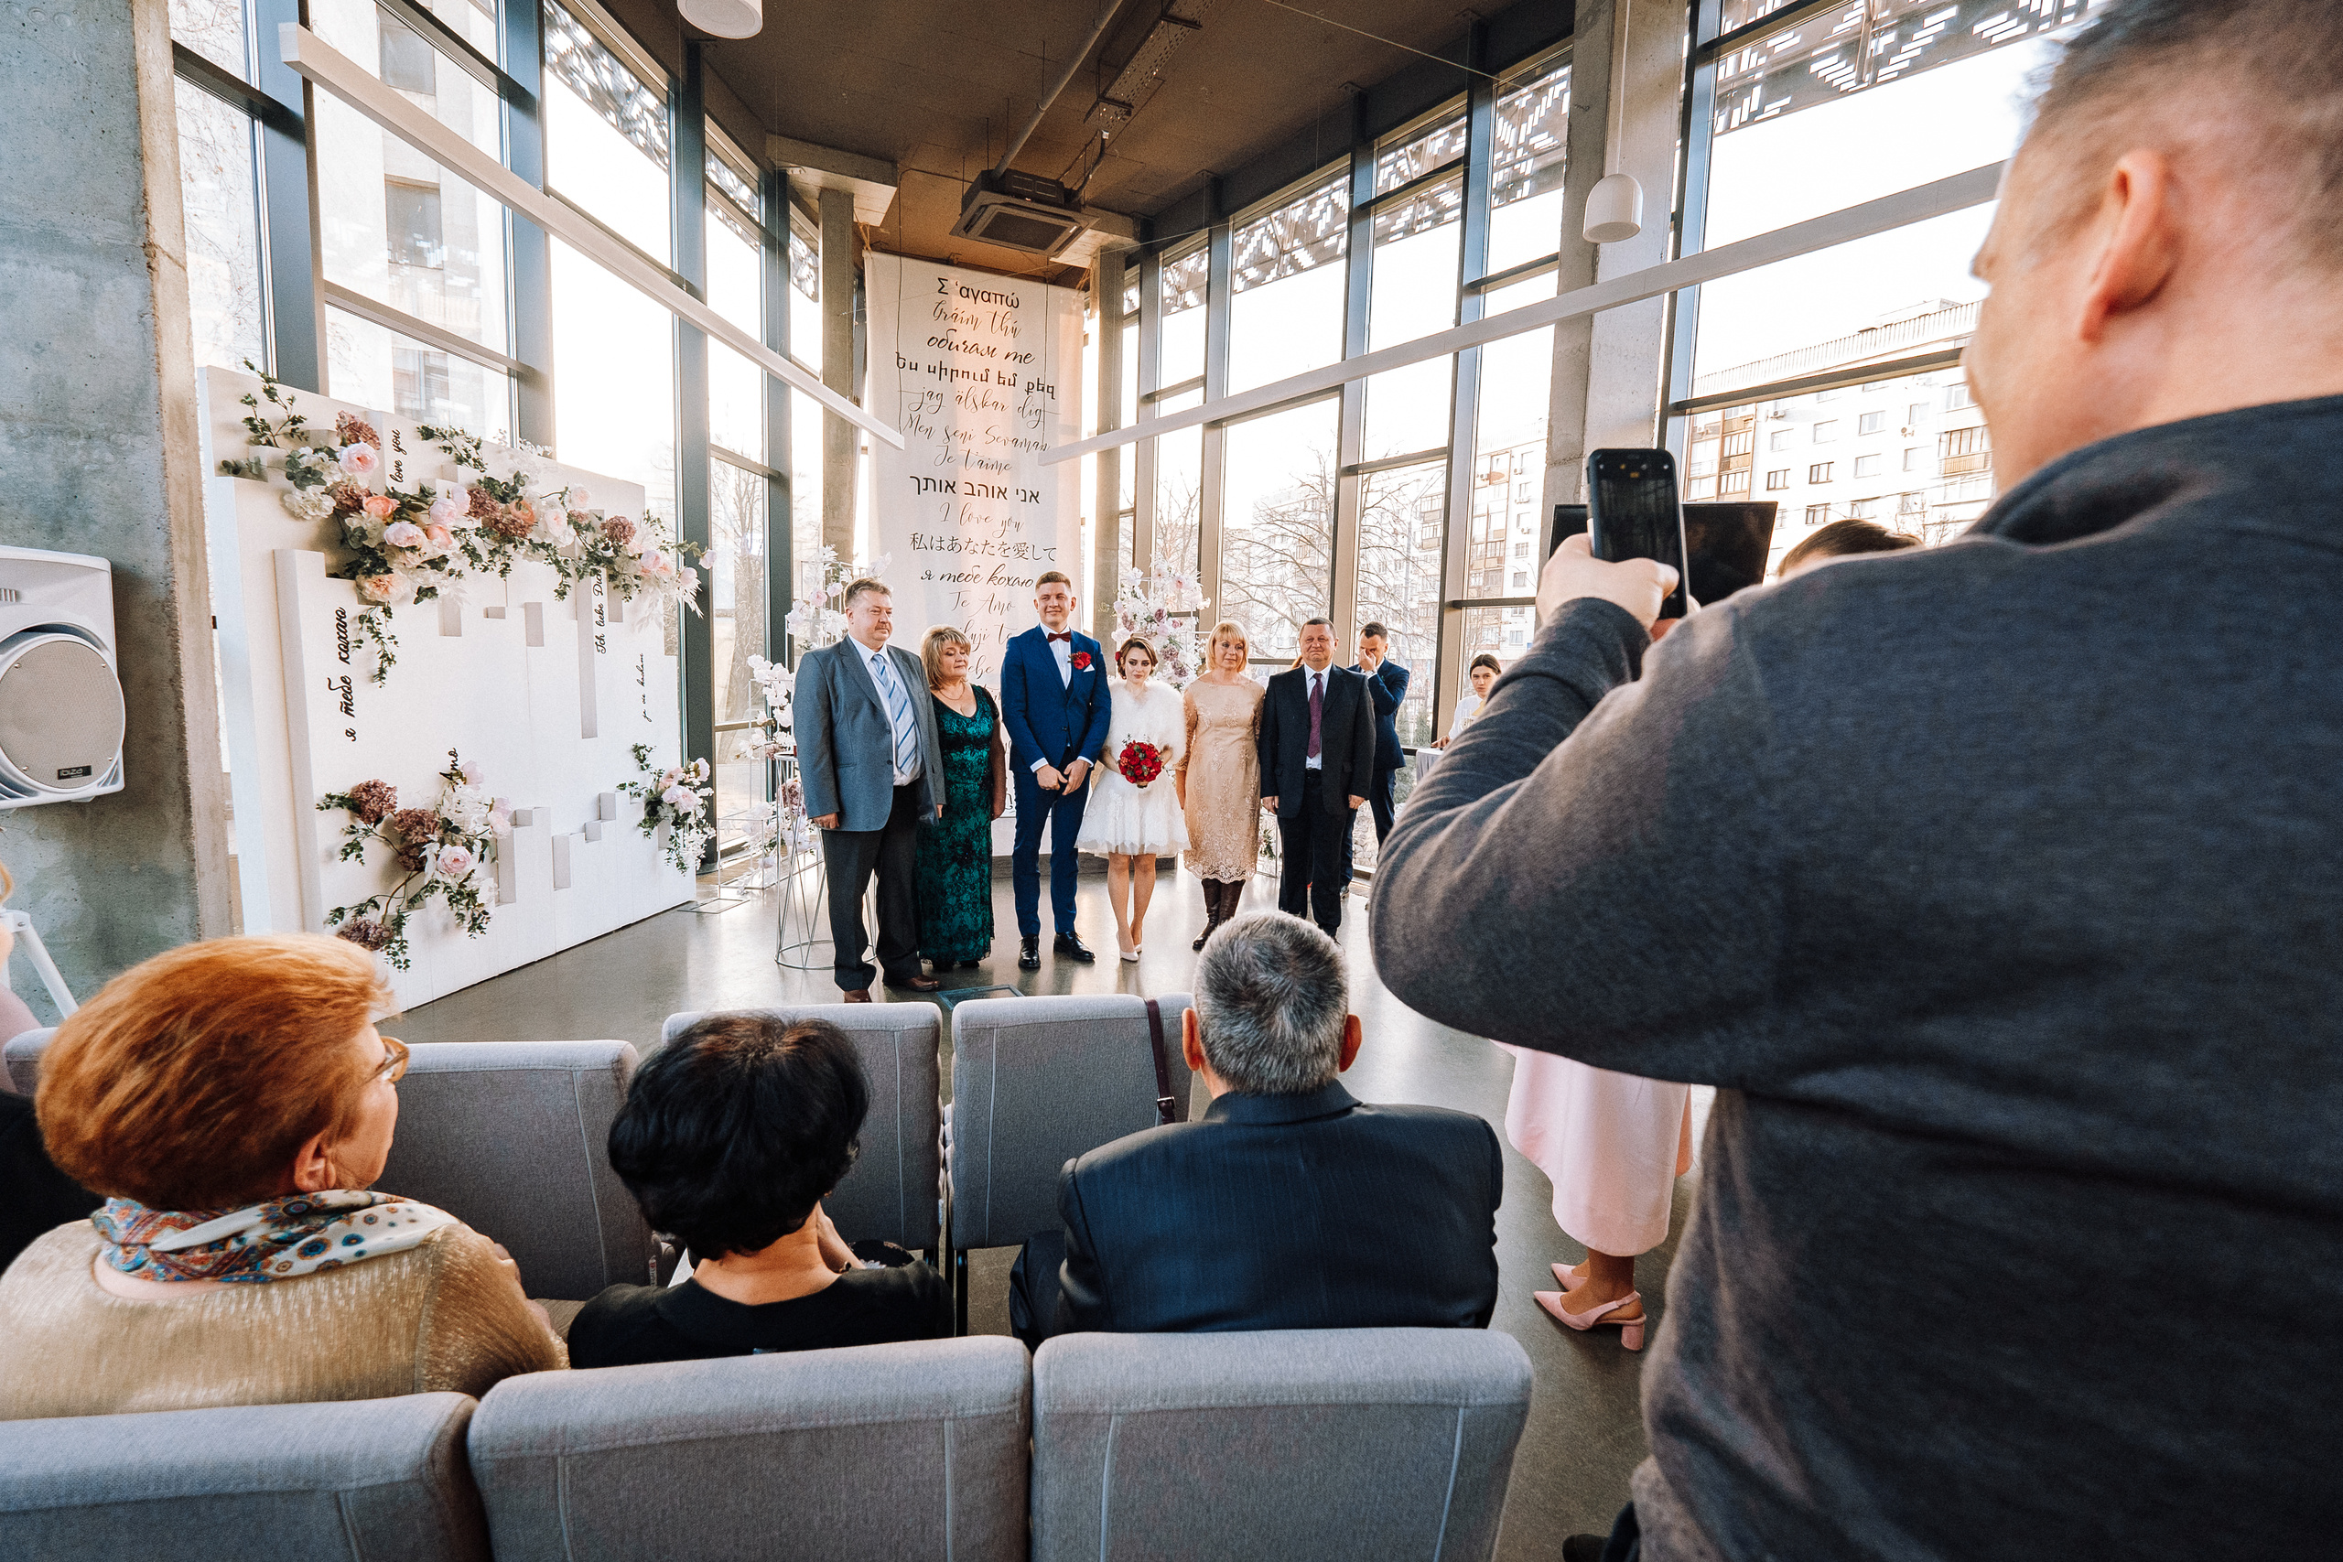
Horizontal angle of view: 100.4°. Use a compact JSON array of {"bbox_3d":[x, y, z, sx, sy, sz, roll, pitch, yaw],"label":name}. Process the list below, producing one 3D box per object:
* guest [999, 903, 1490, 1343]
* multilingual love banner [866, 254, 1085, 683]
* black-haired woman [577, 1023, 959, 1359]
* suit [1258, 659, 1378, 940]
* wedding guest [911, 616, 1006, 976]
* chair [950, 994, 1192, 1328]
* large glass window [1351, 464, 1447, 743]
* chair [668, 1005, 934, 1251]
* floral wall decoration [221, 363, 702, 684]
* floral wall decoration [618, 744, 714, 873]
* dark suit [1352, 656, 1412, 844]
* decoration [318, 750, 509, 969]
[{"bbox_3d":[0.071,0.667,1.403,0.570,1.150,0.740,1,6,-8],"label":"guest"},{"bbox_3d":[-1.326,-1.556,6.661,1.446,3.645,0.050,-1,6,-25],"label":"multilingual love banner"},{"bbox_3d":[-0.431,0.702,1.257,0.500,1.080,0.700,1,6,-3],"label":"black-haired woman"},{"bbox_3d":[0.816,0.071,5.651,0.610,1.526,0.340,2,6,0],"label":"suit"},{"bbox_3d":[-1.009,0.083,4.617,0.500,1.612,0.360,0,6,-14],"label":"wedding guest"},{"bbox_3d":[-0.231,0.798,2.093,0.475,0.830,0.570,1,6,-9],"label":"chair"},{"bbox_3d":[1.513,-1.167,6.645,0.090,1.904,0.710,-3,8,-41],"label":"large glass window"},{"bbox_3d":[-0.702,0.795,1.986,0.475,0.830,0.570,1,6,-12],"label":"chair"},{"bbox_3d":[-2.955,-1.016,4.591,0.320,1.108,2.518,2,6,6],"label":"floral wall decoration"},{"bbox_3d":[-2.814,0.160,5.519,0.240,0.720,0.600,2,6,5],"label":"floral wall decoration"},{"bbox_3d":[1.342,-0.014,6.359,0.460,1.497,0.380,4,6,19],"label":"dark suit"},{"bbox_3d":[-3.002,0.309,3.953,0.220,0.830,0.800,2,6,6],"label":"decoration"}]

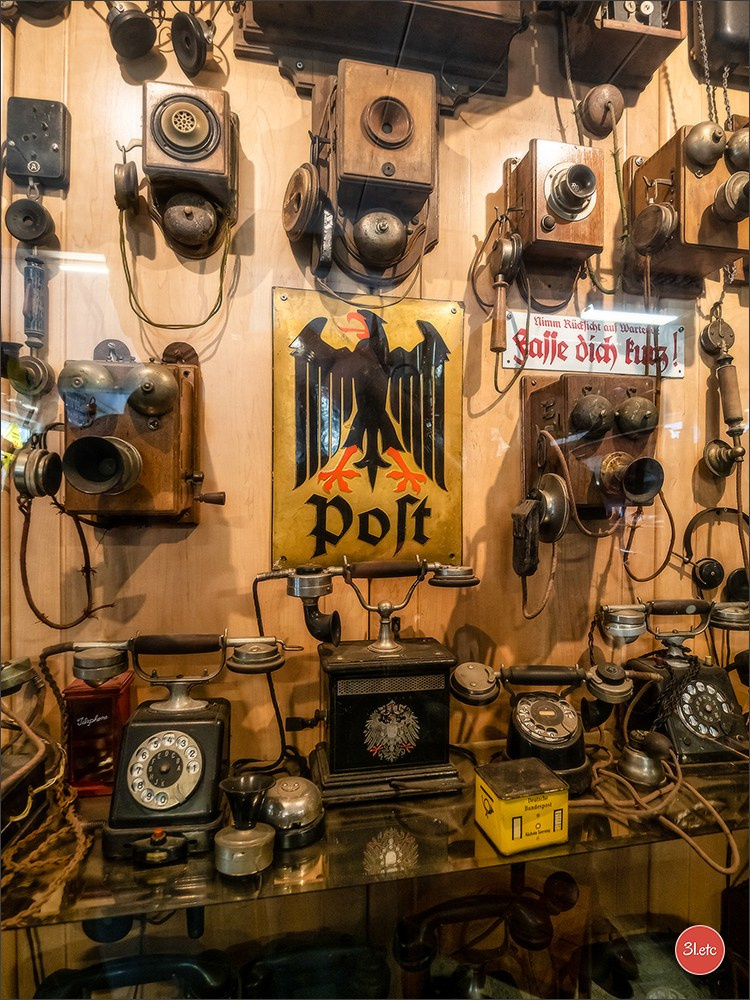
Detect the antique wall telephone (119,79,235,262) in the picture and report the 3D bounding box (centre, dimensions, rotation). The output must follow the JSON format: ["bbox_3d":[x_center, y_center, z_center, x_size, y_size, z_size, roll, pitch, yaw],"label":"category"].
[{"bbox_3d":[-0.257,-0.437,0.681,0.147,0.202,0.105,0,0,-11],"label":"antique wall telephone"}]

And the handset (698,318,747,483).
[{"bbox_3d":[0.568,-0.169,0.849,0.063,0.266,0.070,-8,1,-11],"label":"handset"}]

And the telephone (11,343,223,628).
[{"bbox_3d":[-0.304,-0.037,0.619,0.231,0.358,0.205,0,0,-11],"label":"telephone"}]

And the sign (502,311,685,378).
[{"bbox_3d":[0.339,-0.234,0.791,0.304,0.084,0.010,0,0,-11],"label":"sign"}]

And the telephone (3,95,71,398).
[{"bbox_3d":[-0.437,-0.321,0.662,0.071,0.389,0.075,0,0,-11],"label":"telephone"}]

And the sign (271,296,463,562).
[{"bbox_3d":[-0.005,-0.103,0.775,0.289,0.408,0.010,0,0,-11],"label":"sign"}]

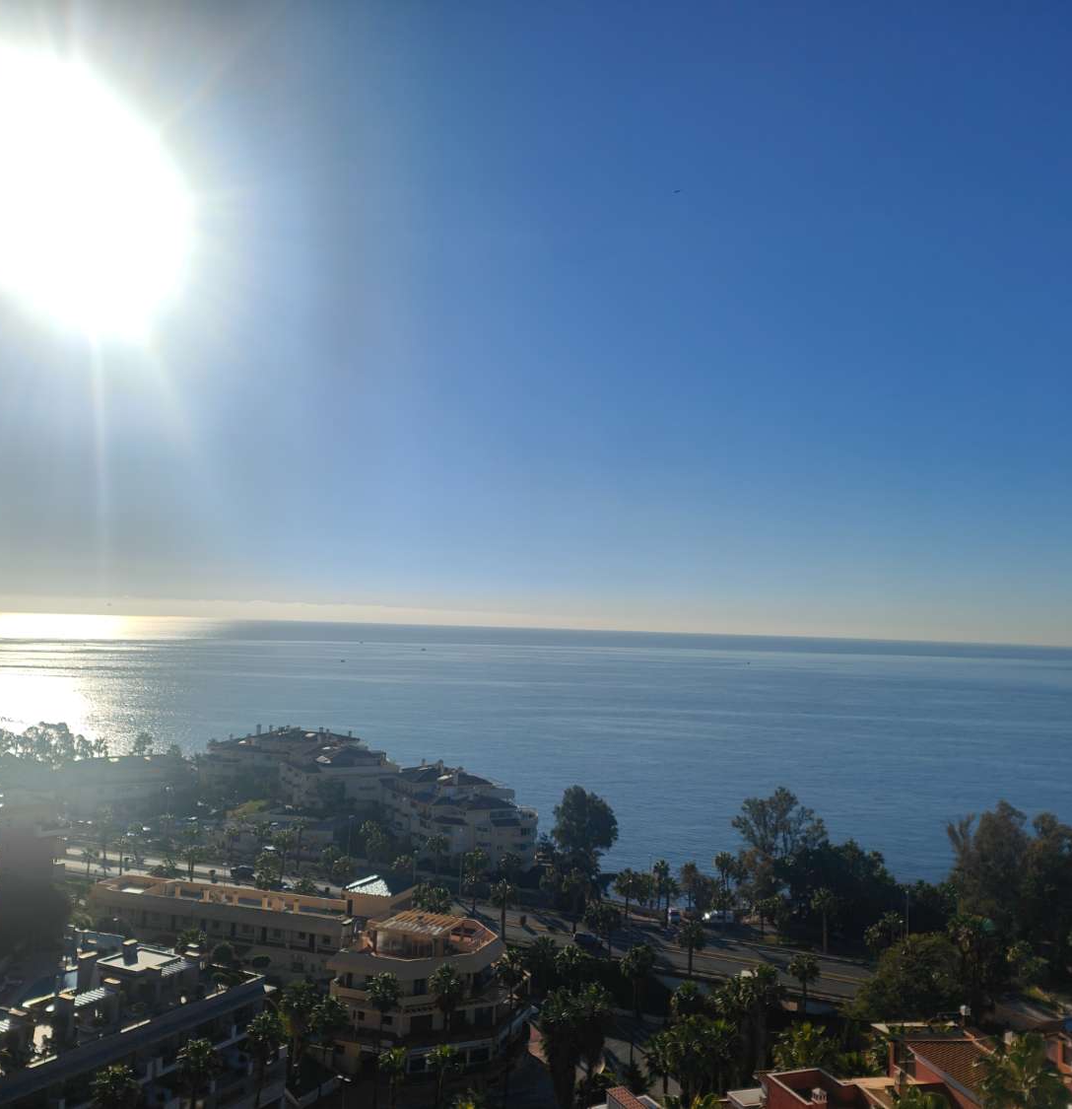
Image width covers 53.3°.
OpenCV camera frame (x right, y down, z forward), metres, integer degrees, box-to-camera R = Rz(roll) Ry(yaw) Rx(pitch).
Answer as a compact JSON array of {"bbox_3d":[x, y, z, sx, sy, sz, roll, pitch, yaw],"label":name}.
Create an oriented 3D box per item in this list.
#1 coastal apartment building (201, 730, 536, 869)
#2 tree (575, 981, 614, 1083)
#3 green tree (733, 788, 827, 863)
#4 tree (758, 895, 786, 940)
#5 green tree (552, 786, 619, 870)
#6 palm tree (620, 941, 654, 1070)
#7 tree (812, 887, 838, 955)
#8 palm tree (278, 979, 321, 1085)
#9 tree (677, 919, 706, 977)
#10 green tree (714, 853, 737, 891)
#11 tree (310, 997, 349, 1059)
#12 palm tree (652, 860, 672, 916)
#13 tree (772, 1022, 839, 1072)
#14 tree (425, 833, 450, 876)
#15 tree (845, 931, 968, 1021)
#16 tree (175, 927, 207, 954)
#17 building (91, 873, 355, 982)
[{"bbox_3d":[-36.150,48.974,222.234,70.000,20.500,27.000,0,-4,32],"label":"coastal apartment building"},{"bbox_3d":[5.331,44.405,98.649,3.620,9.610,3.620,2,-4,0],"label":"tree"},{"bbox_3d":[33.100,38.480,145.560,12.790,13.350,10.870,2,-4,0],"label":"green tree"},{"bbox_3d":[33.466,51.899,153.052,4.200,6.494,4.200,2,-4,0],"label":"tree"},{"bbox_3d":[8.268,47.043,180.341,10.980,15.470,10.980,2,-4,0],"label":"green tree"},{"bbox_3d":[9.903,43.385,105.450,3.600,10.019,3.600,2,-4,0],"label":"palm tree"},{"bbox_3d":[34.190,43.730,126.910,3.300,7.840,3.300,2,-4,0],"label":"tree"},{"bbox_3d":[-19.940,40.060,88.950,3.570,8.980,3.570,2,-4,0],"label":"palm tree"},{"bbox_3d":[17.050,43.270,117.280,3.180,6.350,3.180,2,-4,0],"label":"tree"},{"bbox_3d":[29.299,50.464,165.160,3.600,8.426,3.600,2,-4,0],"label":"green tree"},{"bbox_3d":[-17.656,40.113,90.571,3.200,5.150,3.200,2,-4,0],"label":"tree"},{"bbox_3d":[19.510,51.773,165.483,2.950,8.520,2.950,2,-4,0],"label":"palm tree"},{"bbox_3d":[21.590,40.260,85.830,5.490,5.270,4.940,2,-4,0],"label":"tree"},{"bbox_3d":[-16.948,51.752,183.138,4.230,7.500,4.230,2,-4,0],"label":"tree"},{"bbox_3d":[35.960,41.420,103.700,11.590,9.180,10.200,2,-4,0],"label":"tree"},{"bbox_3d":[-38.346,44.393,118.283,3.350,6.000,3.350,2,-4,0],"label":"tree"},{"bbox_3d":[-33.702,41.549,117.500,31.000,9.000,8.000,1,-4,20],"label":"building"}]

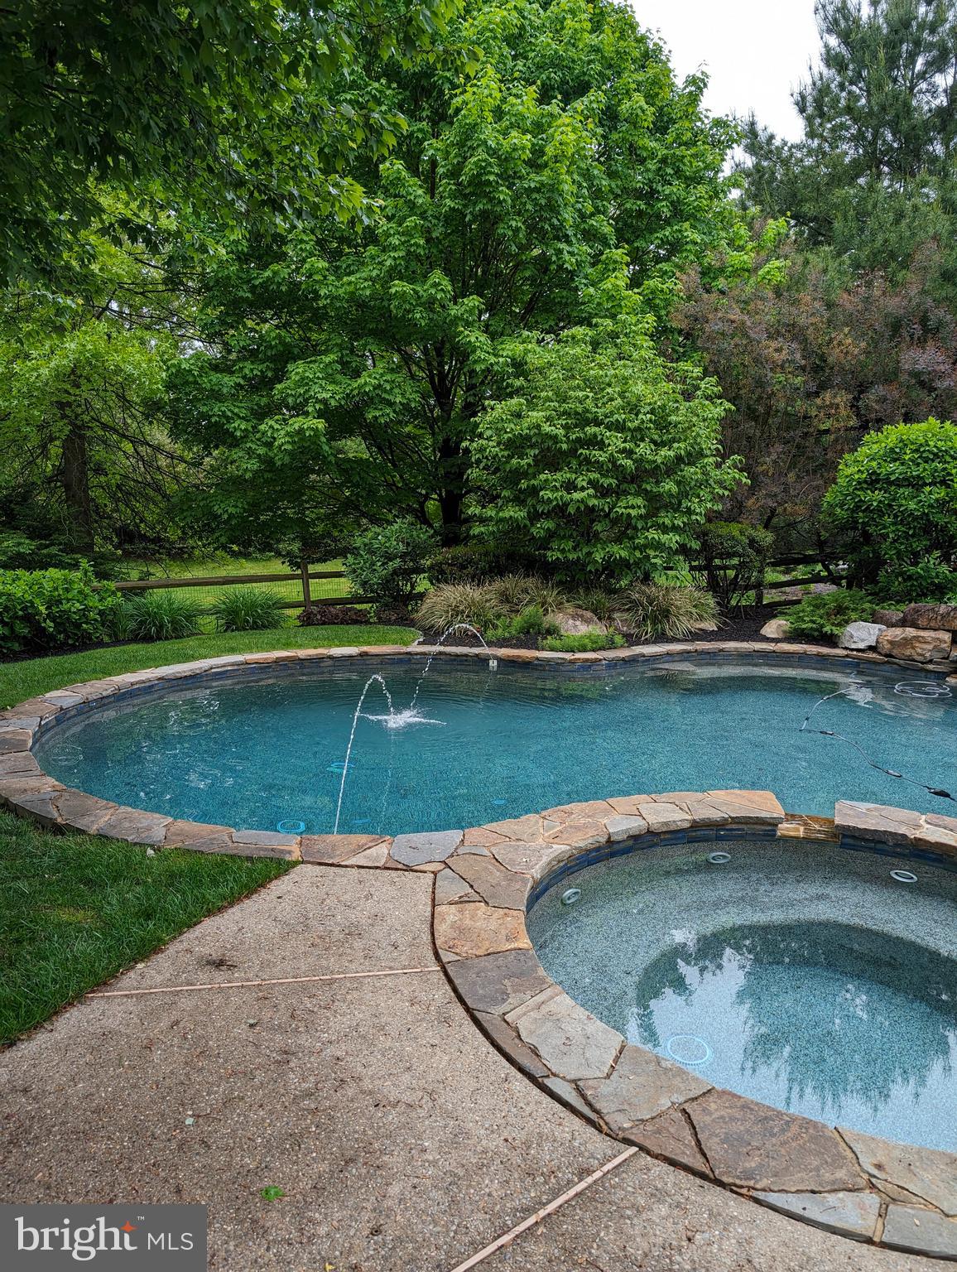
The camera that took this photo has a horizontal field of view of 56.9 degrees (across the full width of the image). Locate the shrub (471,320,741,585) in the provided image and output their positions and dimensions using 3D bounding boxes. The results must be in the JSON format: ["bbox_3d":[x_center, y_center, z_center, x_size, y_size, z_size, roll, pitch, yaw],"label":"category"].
[{"bbox_3d":[1.960,-2.466,13.606,4.150,4.750,3.900,1,7,8],"label":"shrub"}]

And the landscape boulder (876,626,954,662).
[{"bbox_3d":[5.165,0.058,10.477,0.900,0.400,0.620,3,7,26],"label":"landscape boulder"}]

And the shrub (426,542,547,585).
[{"bbox_3d":[0.165,-0.857,14.700,2.100,1.300,1.500,0,7,1],"label":"shrub"}]

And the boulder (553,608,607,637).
[{"bbox_3d":[1.406,-0.147,12.366,0.780,0.430,0.600,1,7,6],"label":"boulder"}]

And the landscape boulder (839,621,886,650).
[{"bbox_3d":[4.993,-0.008,11.476,0.620,0.360,0.480,3,7,23],"label":"landscape boulder"}]

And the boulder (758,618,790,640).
[{"bbox_3d":[4.231,-0.120,12.571,0.500,0.290,0.420,2,7,19],"label":"boulder"}]

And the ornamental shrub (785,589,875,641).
[{"bbox_3d":[5.069,-0.296,12.651,1.380,0.660,1.150,3,7,22],"label":"ornamental shrub"}]

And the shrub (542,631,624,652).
[{"bbox_3d":[1.357,0.032,11.481,1.100,0.220,0.700,1,7,7],"label":"shrub"}]

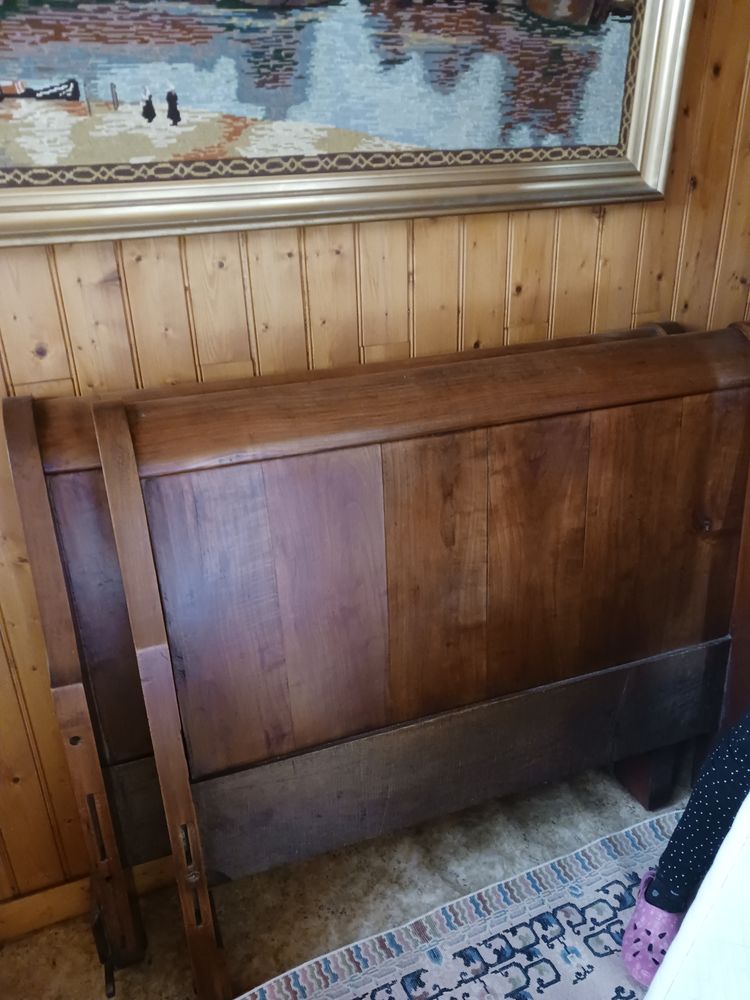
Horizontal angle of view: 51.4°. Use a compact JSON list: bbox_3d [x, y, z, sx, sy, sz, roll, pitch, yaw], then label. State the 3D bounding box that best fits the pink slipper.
[{"bbox_3d":[0.523,0.769,1.440,0.098,0.090,0.235,12,27,28],"label":"pink slipper"}]

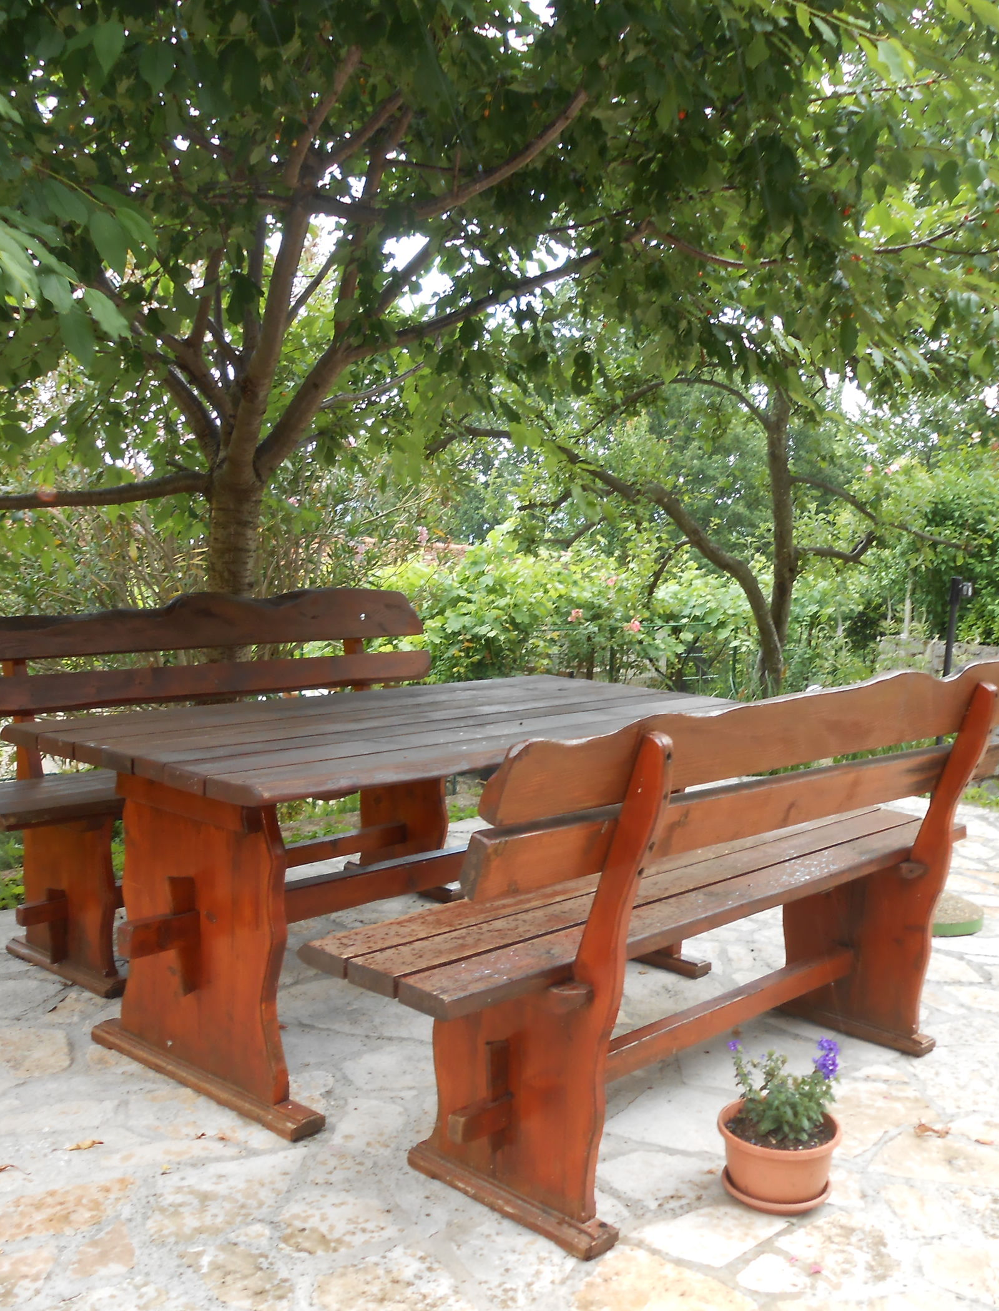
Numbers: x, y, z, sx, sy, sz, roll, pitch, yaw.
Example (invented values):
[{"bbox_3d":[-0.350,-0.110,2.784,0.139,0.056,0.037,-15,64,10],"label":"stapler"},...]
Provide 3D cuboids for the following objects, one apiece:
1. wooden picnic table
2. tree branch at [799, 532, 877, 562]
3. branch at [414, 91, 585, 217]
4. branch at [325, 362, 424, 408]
[{"bbox_3d":[-0.133,0.538,3.441,0.960,0.760,1.970,8,8,41],"label":"wooden picnic table"},{"bbox_3d":[2.012,-0.645,7.800,0.470,0.170,0.200,3,6,0],"label":"tree branch"},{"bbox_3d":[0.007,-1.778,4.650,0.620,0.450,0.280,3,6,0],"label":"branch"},{"bbox_3d":[-0.491,-1.048,5.100,0.410,0.180,0.180,3,6,0],"label":"branch"}]

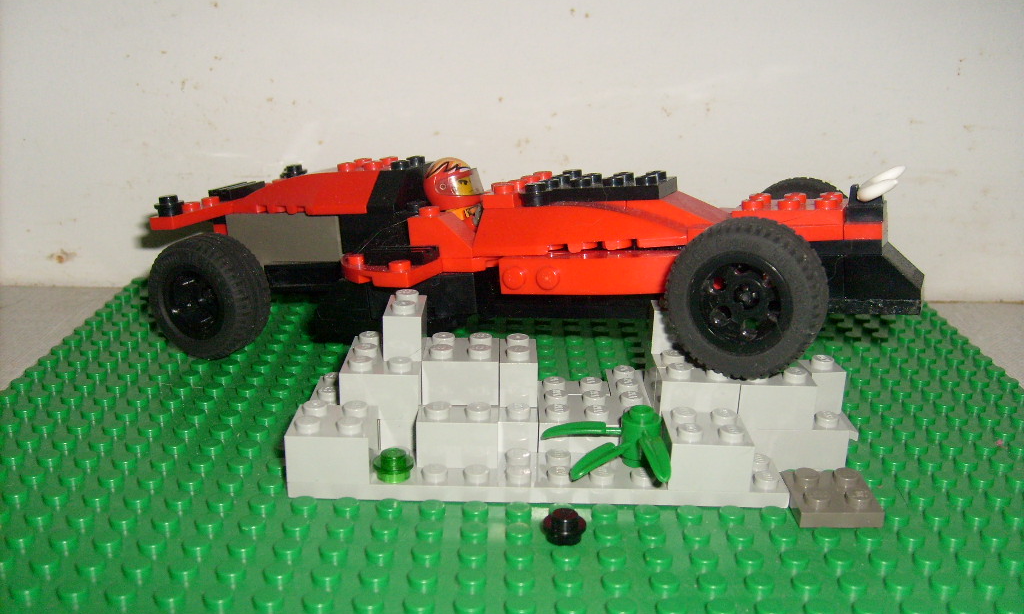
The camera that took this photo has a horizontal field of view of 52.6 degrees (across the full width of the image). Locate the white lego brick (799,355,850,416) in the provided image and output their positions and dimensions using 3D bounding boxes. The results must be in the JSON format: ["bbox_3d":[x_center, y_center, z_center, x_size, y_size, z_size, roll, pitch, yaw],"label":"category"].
[{"bbox_3d":[0.066,0.016,0.222,0.008,0.011,0.008,1,17,-1],"label":"white lego brick"}]

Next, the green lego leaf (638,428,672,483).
[{"bbox_3d":[0.027,0.028,0.194,0.004,0.004,0.014,0,26,-7],"label":"green lego leaf"}]

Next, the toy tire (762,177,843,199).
[{"bbox_3d":[0.068,-0.016,0.254,0.031,0.031,0.014,0,16,25],"label":"toy tire"}]

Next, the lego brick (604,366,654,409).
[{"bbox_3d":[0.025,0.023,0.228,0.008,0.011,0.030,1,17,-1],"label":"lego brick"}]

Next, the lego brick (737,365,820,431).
[{"bbox_3d":[0.054,0.018,0.214,0.016,0.011,0.008,1,17,-1],"label":"lego brick"}]

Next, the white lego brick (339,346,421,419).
[{"bbox_3d":[-0.026,0.015,0.213,0.016,0.011,0.016,2,18,-1],"label":"white lego brick"}]

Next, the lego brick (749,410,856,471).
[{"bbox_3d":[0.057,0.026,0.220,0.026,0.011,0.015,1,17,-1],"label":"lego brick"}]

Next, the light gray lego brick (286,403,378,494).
[{"bbox_3d":[-0.035,0.027,0.204,0.016,0.013,0.016,1,17,-1],"label":"light gray lego brick"}]

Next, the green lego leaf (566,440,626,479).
[{"bbox_3d":[0.016,0.030,0.200,0.015,0.004,0.004,-15,24,-42],"label":"green lego leaf"}]

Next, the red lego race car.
[{"bbox_3d":[-0.004,-0.016,0.258,0.199,0.045,0.066,0,16,25],"label":"red lego race car"}]

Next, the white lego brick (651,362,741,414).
[{"bbox_3d":[0.038,0.018,0.210,0.016,0.011,0.008,2,18,-1],"label":"white lego brick"}]

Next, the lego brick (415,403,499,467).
[{"bbox_3d":[-0.011,0.025,0.204,0.016,0.011,0.008,2,18,-1],"label":"lego brick"}]

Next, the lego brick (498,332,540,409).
[{"bbox_3d":[0.002,0.013,0.221,0.008,0.011,0.016,2,18,-1],"label":"lego brick"}]

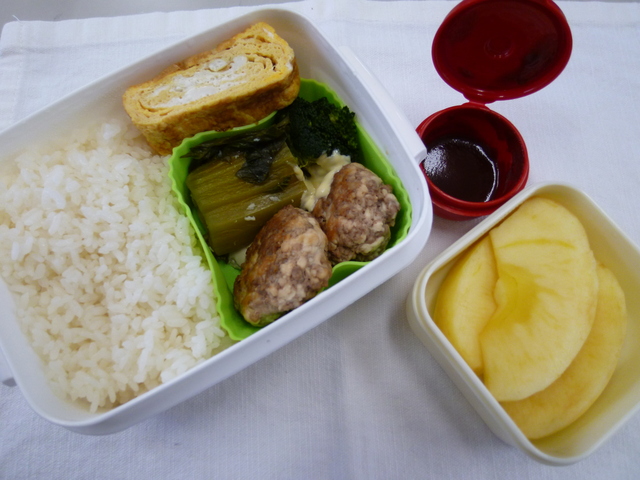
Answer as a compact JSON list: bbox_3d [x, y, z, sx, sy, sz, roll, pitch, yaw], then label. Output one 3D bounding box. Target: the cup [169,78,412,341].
[{"bbox_3d":[-0.015,-0.014,0.213,0.090,0.038,0.092,-28,73,-5],"label":"cup"}]

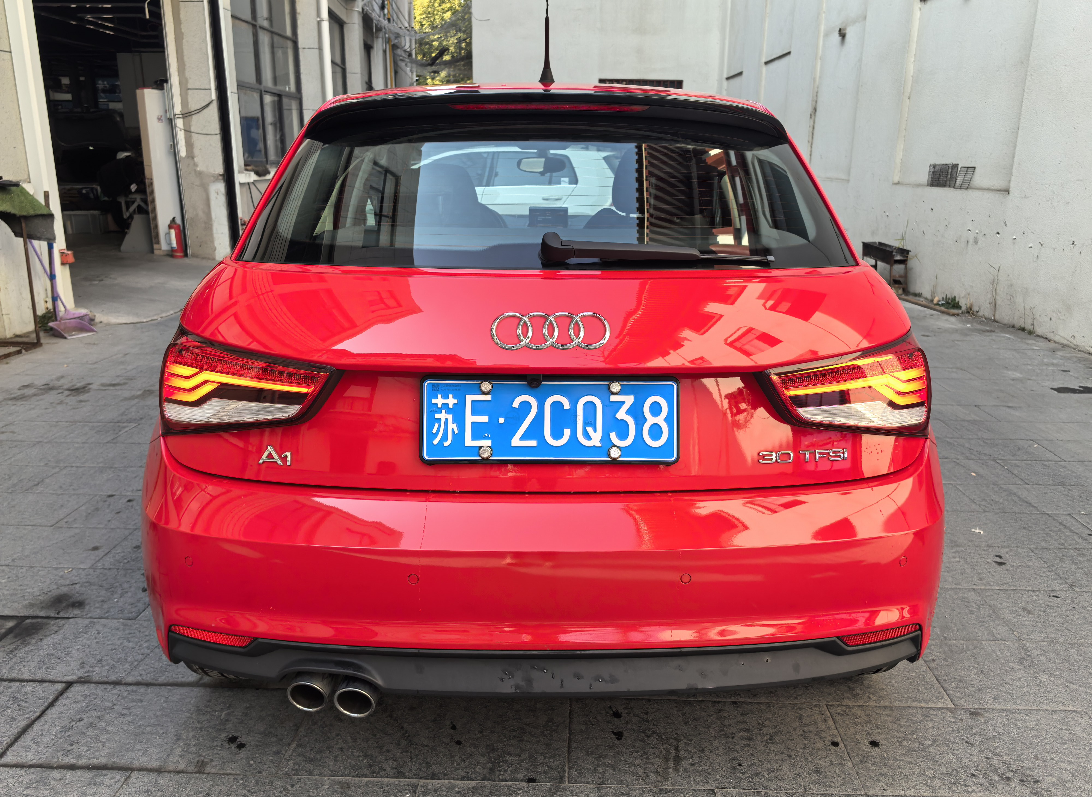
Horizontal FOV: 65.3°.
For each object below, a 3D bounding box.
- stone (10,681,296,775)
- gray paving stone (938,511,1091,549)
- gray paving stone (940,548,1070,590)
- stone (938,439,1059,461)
[{"bbox_3d":[-0.856,0.758,1.928,0.603,0.040,0.294,1,15,2],"label":"stone"},{"bbox_3d":[1.624,0.481,3.004,0.600,0.040,0.300,1,15,2],"label":"gray paving stone"},{"bbox_3d":[1.309,0.556,2.725,0.600,0.040,0.300,1,15,2],"label":"gray paving stone"},{"bbox_3d":[1.966,0.249,3.861,0.600,0.040,0.300,1,15,2],"label":"stone"}]

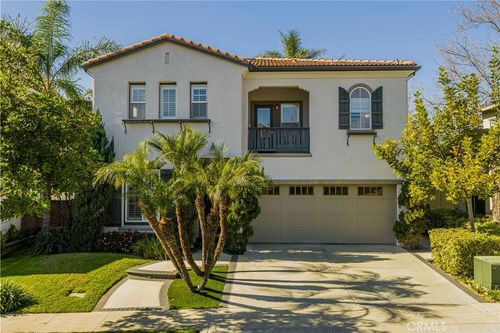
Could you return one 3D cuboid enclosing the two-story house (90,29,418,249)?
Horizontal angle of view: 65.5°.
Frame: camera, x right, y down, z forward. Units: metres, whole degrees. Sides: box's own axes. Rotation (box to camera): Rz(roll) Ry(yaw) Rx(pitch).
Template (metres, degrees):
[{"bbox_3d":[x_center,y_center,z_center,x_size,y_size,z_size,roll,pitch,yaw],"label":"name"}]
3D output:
[{"bbox_3d":[0.160,-0.950,18.200,11.400,7.300,10.000,0,0,2],"label":"two-story house"}]

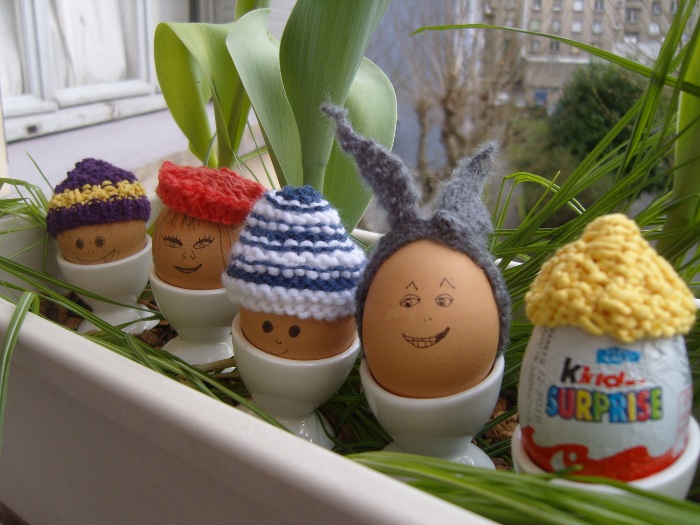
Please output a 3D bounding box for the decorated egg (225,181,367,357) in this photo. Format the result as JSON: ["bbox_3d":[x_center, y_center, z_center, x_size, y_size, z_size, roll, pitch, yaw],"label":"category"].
[{"bbox_3d":[-0.018,0.007,0.259,0.052,0.074,0.051,8,18,10],"label":"decorated egg"}]

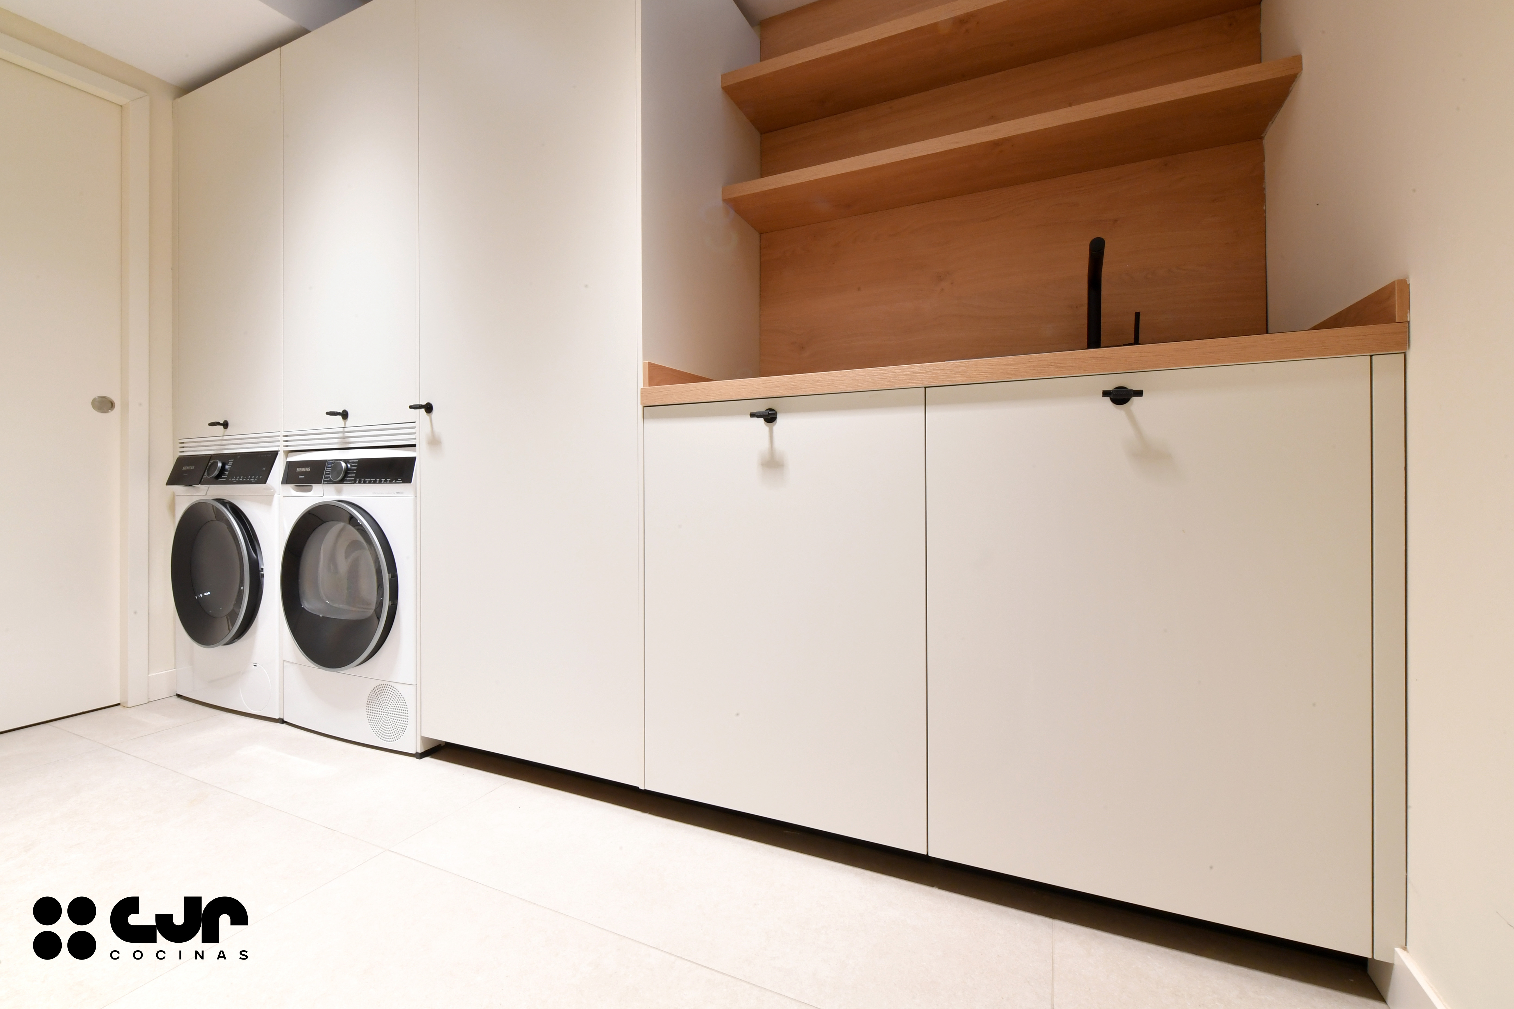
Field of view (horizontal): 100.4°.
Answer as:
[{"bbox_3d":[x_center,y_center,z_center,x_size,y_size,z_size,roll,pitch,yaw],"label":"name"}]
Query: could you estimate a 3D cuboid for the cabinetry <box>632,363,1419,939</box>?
[{"bbox_3d":[0.451,0.210,1.415,1.264,0.850,0.615,0,1,25],"label":"cabinetry"}]

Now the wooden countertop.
[{"bbox_3d":[0.451,-0.237,1.420,1.272,0.040,0.625,0,1,25],"label":"wooden countertop"}]

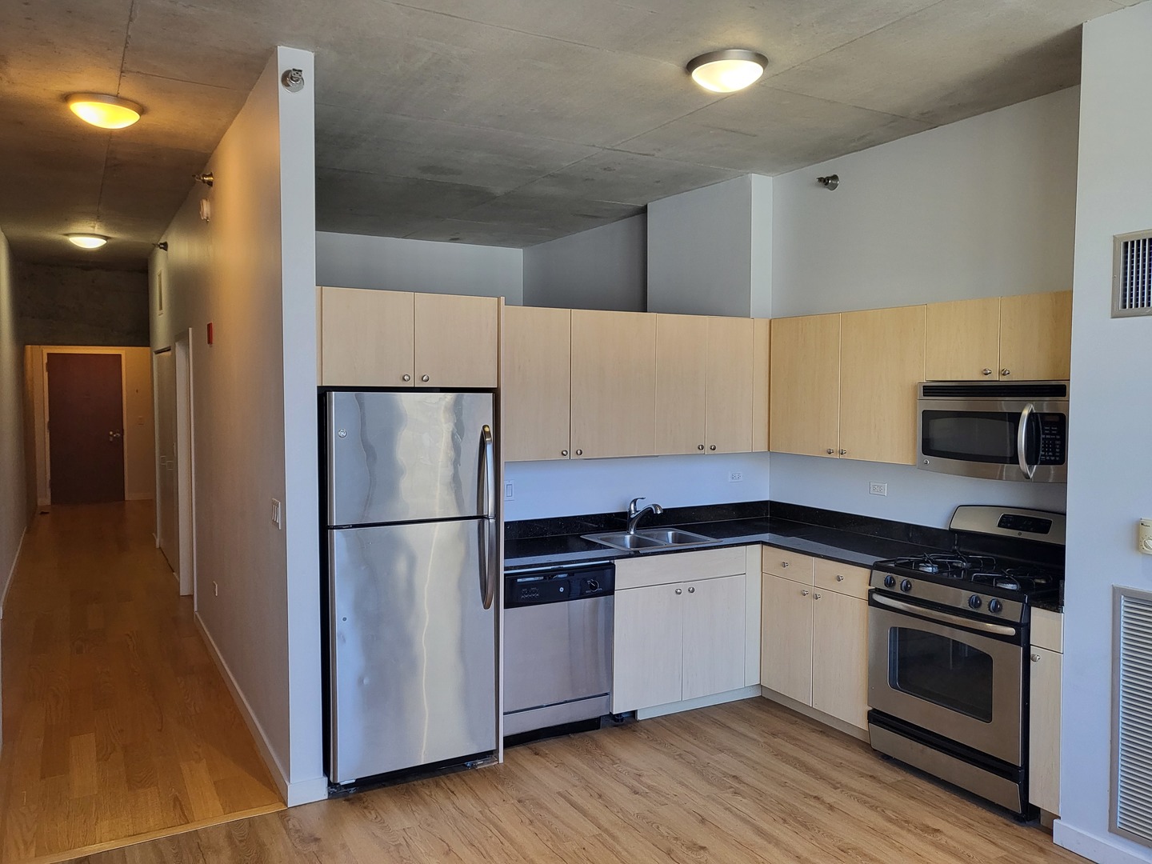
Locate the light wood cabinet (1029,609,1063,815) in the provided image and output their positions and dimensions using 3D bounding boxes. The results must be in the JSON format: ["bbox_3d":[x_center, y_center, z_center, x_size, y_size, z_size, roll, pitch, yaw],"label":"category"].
[{"bbox_3d":[2.069,1.064,3.468,0.606,0.776,0.129,-1,3,-29],"label":"light wood cabinet"}]

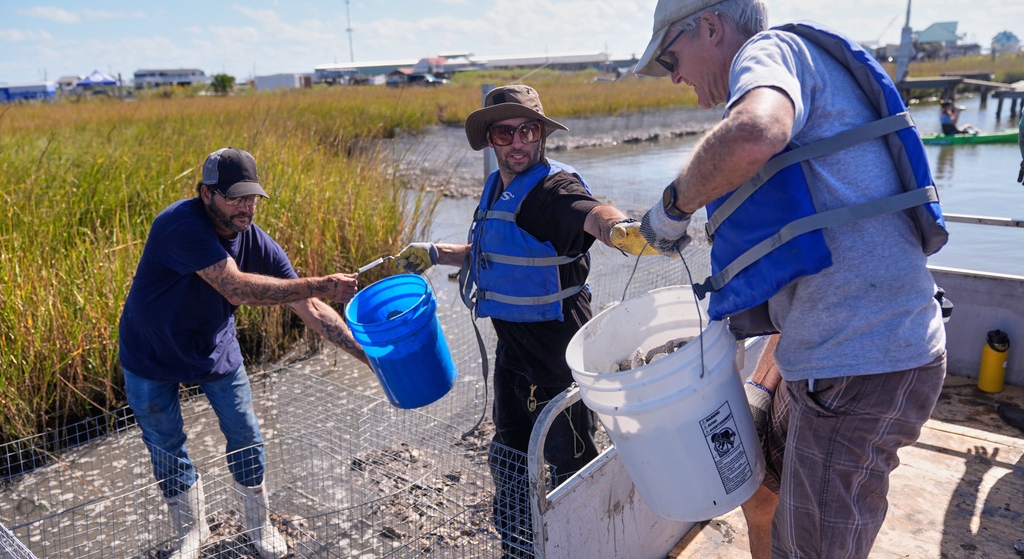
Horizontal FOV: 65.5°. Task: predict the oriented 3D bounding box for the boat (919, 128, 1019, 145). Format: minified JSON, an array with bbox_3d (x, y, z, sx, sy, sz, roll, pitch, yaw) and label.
[{"bbox_3d":[9.431,-2.939,16.600,3.300,0.340,0.760,2,15,16],"label":"boat"}]

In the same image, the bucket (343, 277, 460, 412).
[{"bbox_3d":[-0.378,0.226,2.840,0.303,0.378,0.303,-18,28,0],"label":"bucket"}]

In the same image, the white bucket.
[{"bbox_3d":[0.320,0.250,1.582,0.305,0.370,0.305,-23,19,9],"label":"white bucket"}]

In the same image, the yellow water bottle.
[{"bbox_3d":[1.959,0.330,3.226,0.090,0.240,0.090,8,18,35],"label":"yellow water bottle"}]

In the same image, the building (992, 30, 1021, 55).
[{"bbox_3d":[167.627,-80.339,270.000,9.000,8.000,8.500,6,17,30],"label":"building"}]

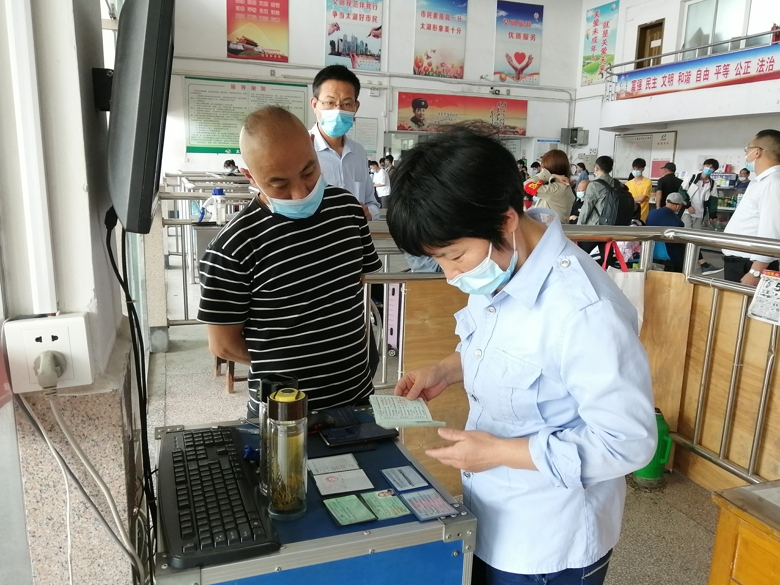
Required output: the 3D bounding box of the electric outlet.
[{"bbox_3d":[-0.425,0.072,0.734,0.088,0.088,0.042,-3,13,-22],"label":"electric outlet"}]

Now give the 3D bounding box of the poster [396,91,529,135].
[{"bbox_3d":[1.570,-3.746,12.400,3.110,0.740,0.030,-3,13,-22],"label":"poster"}]

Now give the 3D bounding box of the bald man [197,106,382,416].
[{"bbox_3d":[-0.266,0.336,1.593,0.490,1.600,0.450,-5,13,-29],"label":"bald man"}]

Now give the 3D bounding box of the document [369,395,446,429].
[{"bbox_3d":[0.028,0.221,1.041,0.103,0.027,0.142,1,10,-14],"label":"document"}]

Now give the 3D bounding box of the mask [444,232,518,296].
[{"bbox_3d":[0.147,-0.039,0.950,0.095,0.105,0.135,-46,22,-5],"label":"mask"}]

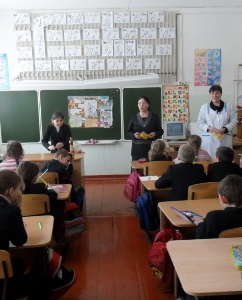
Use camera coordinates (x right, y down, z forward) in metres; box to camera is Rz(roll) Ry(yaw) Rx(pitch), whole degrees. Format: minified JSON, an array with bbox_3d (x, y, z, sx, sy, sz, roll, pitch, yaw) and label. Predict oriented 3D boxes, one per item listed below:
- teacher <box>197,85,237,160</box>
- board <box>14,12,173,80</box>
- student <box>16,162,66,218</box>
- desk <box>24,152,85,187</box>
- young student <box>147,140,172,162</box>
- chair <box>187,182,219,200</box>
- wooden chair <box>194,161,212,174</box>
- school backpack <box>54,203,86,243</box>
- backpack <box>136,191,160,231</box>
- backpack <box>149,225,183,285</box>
[{"bbox_3d":[1.445,-0.106,4.708,0.580,1.710,0.360,0,9,10],"label":"teacher"},{"bbox_3d":[-0.462,-1.843,5.602,2.930,1.250,0.060,-2,9,-2],"label":"board"},{"bbox_3d":[-0.719,0.558,2.842,0.420,0.960,0.570,0,8,11],"label":"student"},{"bbox_3d":[-1.101,0.473,4.594,1.160,0.750,0.580,-2,9,-2],"label":"desk"},{"bbox_3d":[0.471,0.379,3.798,0.380,1.010,0.600,-1,8,1],"label":"young student"},{"bbox_3d":[0.781,0.633,2.949,0.380,0.710,0.420,-2,8,-2],"label":"chair"},{"bbox_3d":[0.981,0.475,4.068,0.380,0.710,0.420,-2,8,-2],"label":"wooden chair"},{"bbox_3d":[-0.477,0.657,2.850,0.270,0.350,0.190,-9,12,-41],"label":"school backpack"},{"bbox_3d":[0.269,0.606,3.140,0.180,0.370,0.270,-7,10,-31],"label":"backpack"},{"bbox_3d":[0.297,0.682,2.046,0.190,0.380,0.270,-4,8,-14],"label":"backpack"}]

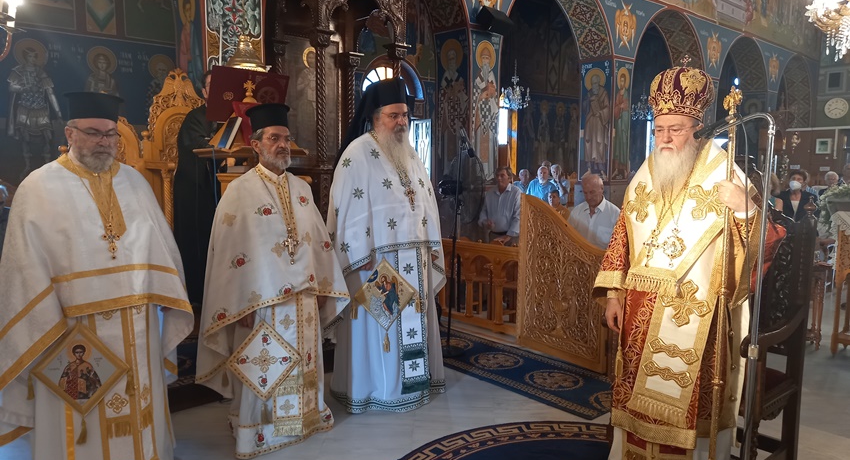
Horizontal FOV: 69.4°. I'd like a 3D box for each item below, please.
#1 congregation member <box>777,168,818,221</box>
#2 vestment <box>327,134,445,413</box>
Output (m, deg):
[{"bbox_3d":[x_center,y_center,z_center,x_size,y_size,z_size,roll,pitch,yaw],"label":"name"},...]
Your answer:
[{"bbox_3d":[3.897,0.175,6.486,0.320,1.620,0.460,-5,8,-43],"label":"congregation member"},{"bbox_3d":[-0.221,0.241,3.743,0.710,1.641,0.490,-4,8,-36],"label":"vestment"}]

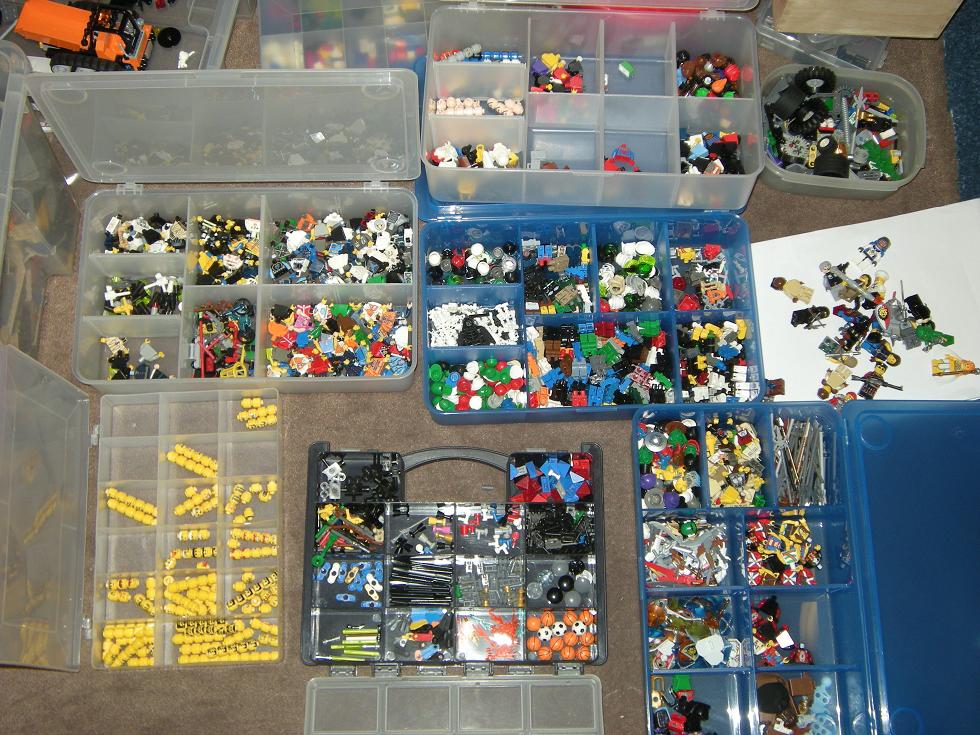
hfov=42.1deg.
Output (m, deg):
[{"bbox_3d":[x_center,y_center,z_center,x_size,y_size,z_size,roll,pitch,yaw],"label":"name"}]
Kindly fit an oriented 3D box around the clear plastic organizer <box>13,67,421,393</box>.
[{"bbox_3d":[-0.234,-0.112,1.192,0.340,0.259,0.221,-1,74,-2],"label":"clear plastic organizer"}]

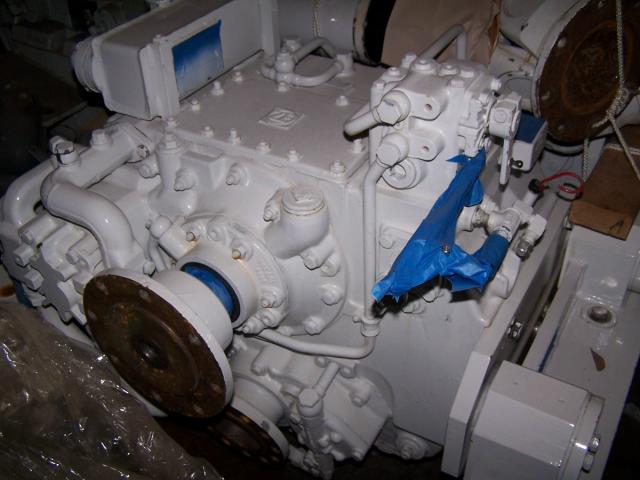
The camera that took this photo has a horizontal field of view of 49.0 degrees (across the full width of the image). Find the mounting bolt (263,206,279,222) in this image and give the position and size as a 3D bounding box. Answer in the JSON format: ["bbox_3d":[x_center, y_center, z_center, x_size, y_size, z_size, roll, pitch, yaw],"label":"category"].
[{"bbox_3d":[-0.080,-0.042,1.145,0.021,0.021,0.020,18,42,25],"label":"mounting bolt"}]

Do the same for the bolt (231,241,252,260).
[{"bbox_3d":[-0.117,0.016,1.048,0.027,0.027,0.024,19,43,26],"label":"bolt"}]

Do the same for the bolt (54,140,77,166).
[{"bbox_3d":[-0.440,-0.151,1.220,0.034,0.029,0.033,18,42,25],"label":"bolt"}]

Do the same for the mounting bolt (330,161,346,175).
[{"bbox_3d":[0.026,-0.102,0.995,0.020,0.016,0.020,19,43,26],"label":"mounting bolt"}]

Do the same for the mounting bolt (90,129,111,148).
[{"bbox_3d":[-0.358,-0.165,1.145,0.027,0.020,0.027,19,43,26],"label":"mounting bolt"}]

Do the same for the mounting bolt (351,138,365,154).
[{"bbox_3d":[0.055,-0.138,1.039,0.020,0.016,0.020,19,43,26],"label":"mounting bolt"}]

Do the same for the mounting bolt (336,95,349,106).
[{"bbox_3d":[0.037,-0.230,1.161,0.020,0.014,0.020,19,43,26],"label":"mounting bolt"}]

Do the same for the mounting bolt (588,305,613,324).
[{"bbox_3d":[0.499,0.133,1.250,0.041,0.015,0.040,18,42,25],"label":"mounting bolt"}]

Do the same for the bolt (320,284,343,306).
[{"bbox_3d":[0.019,0.093,1.180,0.030,0.030,0.018,18,42,25],"label":"bolt"}]

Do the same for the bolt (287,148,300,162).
[{"bbox_3d":[-0.039,-0.123,1.027,0.020,0.016,0.020,19,43,26],"label":"bolt"}]

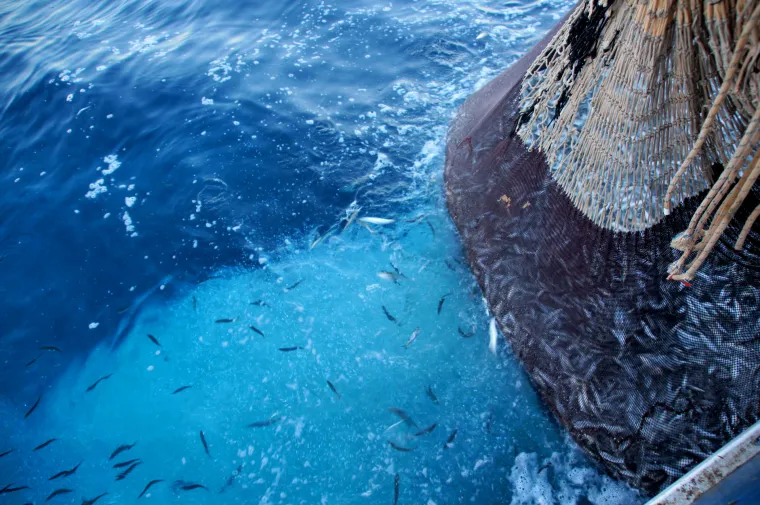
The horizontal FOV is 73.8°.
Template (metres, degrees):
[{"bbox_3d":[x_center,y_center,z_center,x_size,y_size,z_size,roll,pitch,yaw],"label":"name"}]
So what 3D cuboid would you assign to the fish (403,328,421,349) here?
[{"bbox_3d":[0.189,0.506,3.000,0.023,0.034,0.177,23,46,24],"label":"fish"}]

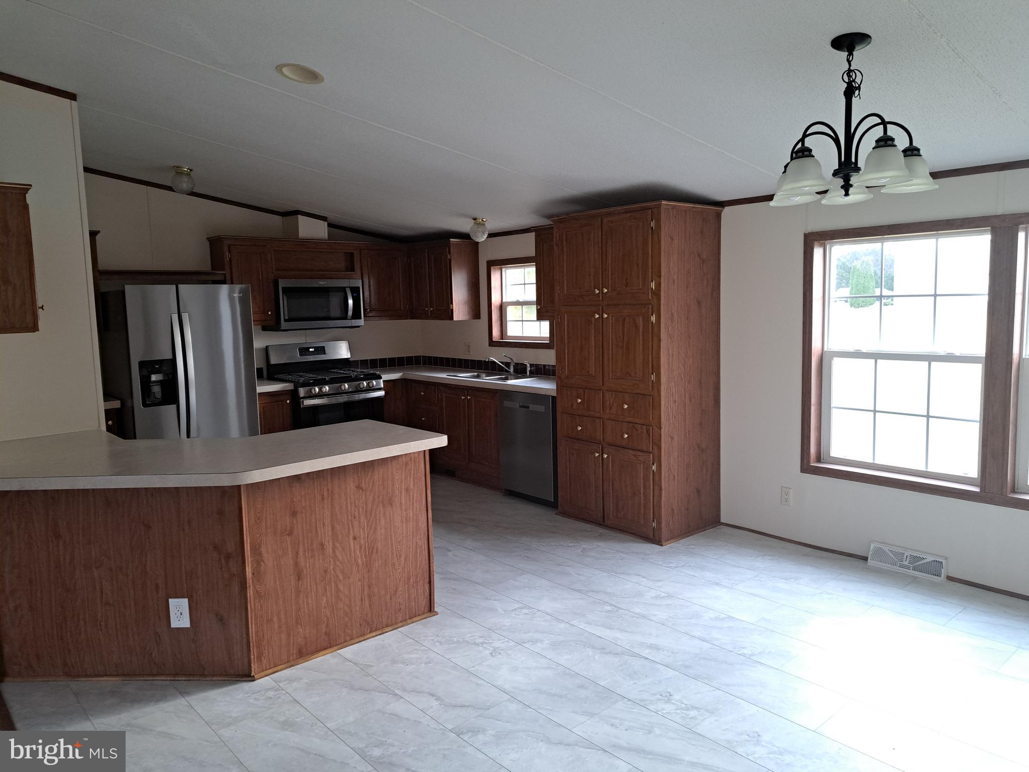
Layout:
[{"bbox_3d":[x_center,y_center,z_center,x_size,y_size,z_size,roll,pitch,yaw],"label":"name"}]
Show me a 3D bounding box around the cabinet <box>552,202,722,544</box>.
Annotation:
[{"bbox_3d":[0.810,-0.109,4.807,0.635,2.058,0.945,-7,8,-40],"label":"cabinet"}]

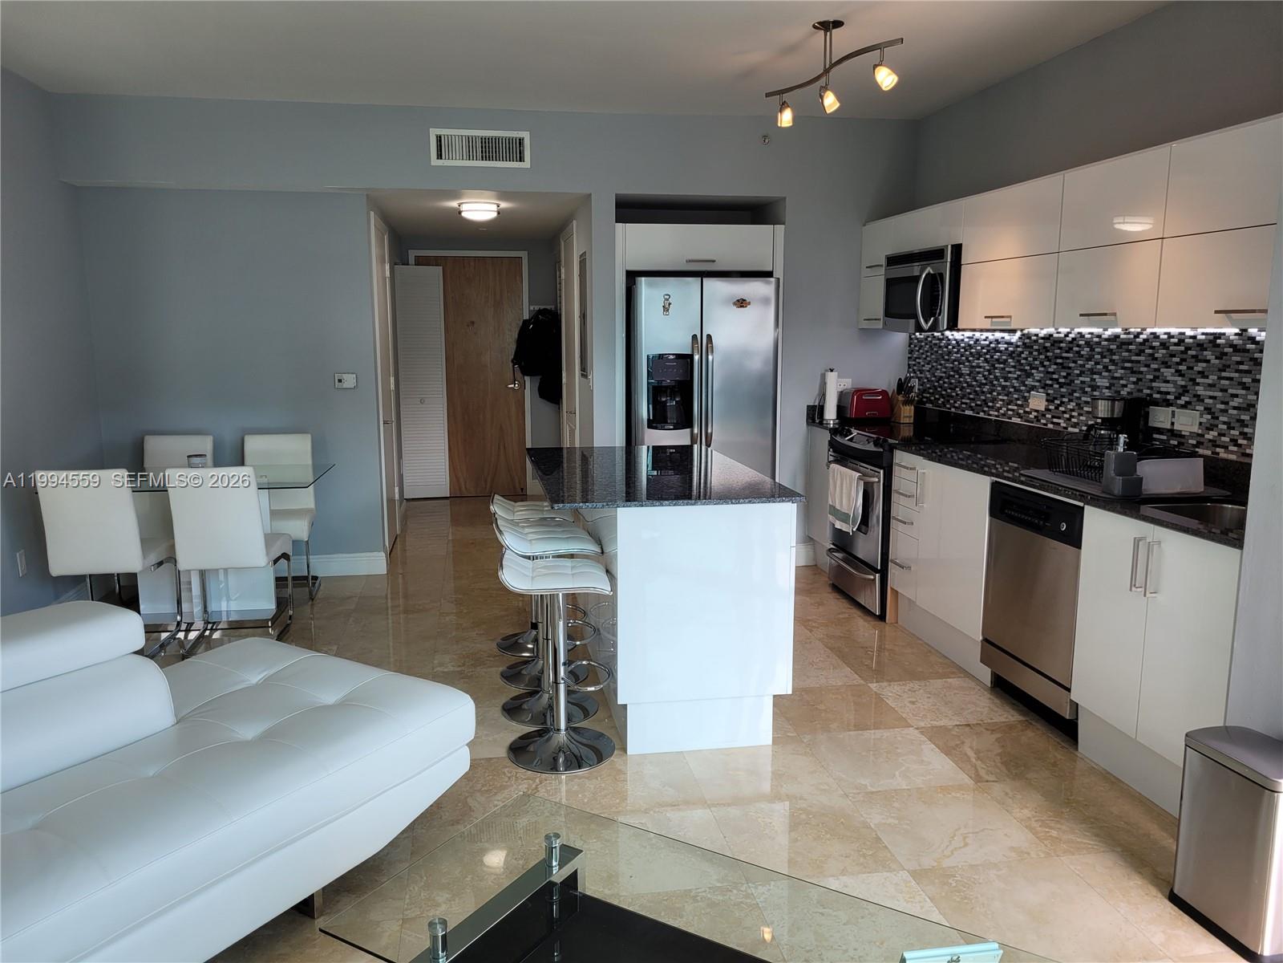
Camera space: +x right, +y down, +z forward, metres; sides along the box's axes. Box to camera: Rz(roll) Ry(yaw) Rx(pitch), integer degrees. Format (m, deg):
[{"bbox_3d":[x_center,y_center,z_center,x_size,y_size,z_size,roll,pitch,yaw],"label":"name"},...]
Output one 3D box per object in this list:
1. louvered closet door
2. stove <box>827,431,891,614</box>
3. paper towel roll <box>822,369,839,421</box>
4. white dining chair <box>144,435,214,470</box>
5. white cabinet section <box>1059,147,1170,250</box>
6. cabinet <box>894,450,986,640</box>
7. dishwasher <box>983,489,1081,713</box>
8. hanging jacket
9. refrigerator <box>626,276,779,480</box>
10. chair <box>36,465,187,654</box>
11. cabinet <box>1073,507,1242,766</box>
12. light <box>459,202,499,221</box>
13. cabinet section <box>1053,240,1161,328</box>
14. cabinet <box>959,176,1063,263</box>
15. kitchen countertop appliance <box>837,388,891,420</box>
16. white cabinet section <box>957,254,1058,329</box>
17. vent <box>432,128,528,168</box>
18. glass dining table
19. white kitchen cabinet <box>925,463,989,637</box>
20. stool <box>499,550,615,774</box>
[{"bbox_3d":[-1.883,-0.837,8.314,0.391,1.983,0.051,-2,9,-9],"label":"louvered closet door"},{"bbox_3d":[1.427,0.205,5.220,0.675,0.915,0.753,-2,9,-9],"label":"stove"},{"bbox_3d":[1.111,-0.493,5.633,0.082,0.310,0.082,0,9,0],"label":"paper towel roll"},{"bbox_3d":[-2.597,0.211,5.338,0.420,0.897,0.536,-2,9,-9],"label":"white dining chair"},{"bbox_3d":[1.860,-1.019,3.531,0.320,0.304,0.595,-2,9,-9],"label":"white cabinet section"},{"bbox_3d":[1.634,0.244,4.425,0.611,0.697,0.902,-2,9,-9],"label":"cabinet"},{"bbox_3d":[1.738,0.406,3.666,0.600,0.760,0.601,-2,9,-10],"label":"dishwasher"},{"bbox_3d":[-0.892,-1.075,8.342,0.439,0.846,0.293,-2,9,-9],"label":"hanging jacket"},{"bbox_3d":[0.327,-0.343,5.985,0.836,1.764,0.840,-2,9,-9],"label":"refrigerator"},{"bbox_3d":[-2.469,0.342,4.496,0.389,0.887,0.606,-2,9,-9],"label":"chair"},{"bbox_3d":[1.852,0.464,3.028,0.600,0.685,0.689,-2,9,-10],"label":"cabinet"},{"bbox_3d":[-0.997,-1.651,5.913,0.266,0.109,0.266,-2,9,-9],"label":"light"},{"bbox_3d":[1.862,-0.720,3.578,0.320,0.300,0.595,-2,9,-9],"label":"cabinet section"},{"bbox_3d":[1.773,-1.141,4.270,0.322,0.306,0.805,-2,9,-9],"label":"cabinet"},{"bbox_3d":[1.355,-0.462,5.828,0.260,0.197,0.190,-2,9,-10],"label":"kitchen countertop appliance"},{"bbox_3d":[1.748,-0.828,4.257,0.320,0.300,0.798,-2,9,-9],"label":"white cabinet section"},{"bbox_3d":[-0.896,-1.862,5.383,0.548,0.192,0.030,-2,9,-9],"label":"vent"},{"bbox_3d":[-2.213,0.351,4.889,1.194,0.744,0.798,-2,9,-9],"label":"glass dining table"},{"bbox_3d":[1.641,0.269,4.247,0.600,0.683,0.597,-2,9,-10],"label":"white kitchen cabinet"},{"bbox_3d":[-0.292,0.612,3.387,0.398,0.697,0.404,-2,9,-9],"label":"stool"}]

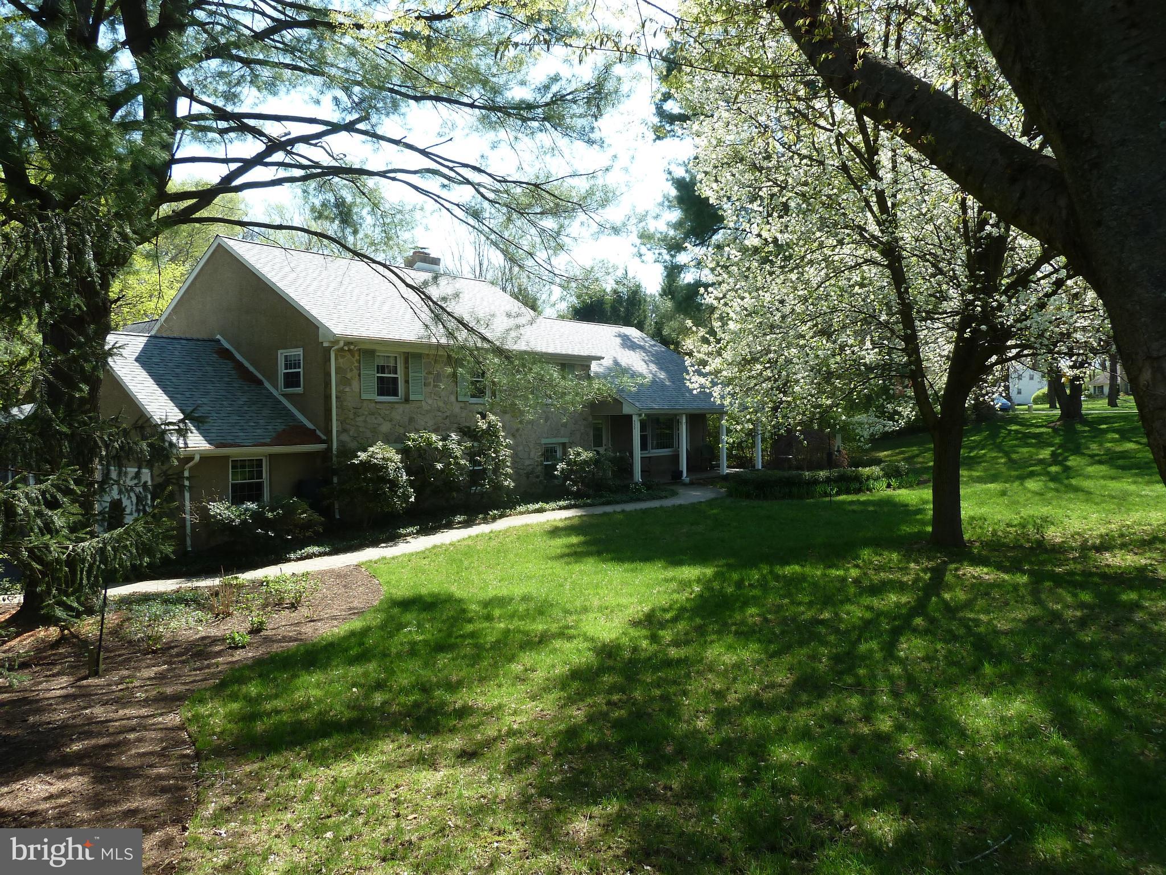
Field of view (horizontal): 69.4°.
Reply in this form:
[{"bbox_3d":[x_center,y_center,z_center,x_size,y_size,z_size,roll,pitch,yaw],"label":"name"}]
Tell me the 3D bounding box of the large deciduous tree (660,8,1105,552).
[{"bbox_3d":[4.500,-2.550,10.900,6.400,7.900,6.100,0,2,0],"label":"large deciduous tree"}]

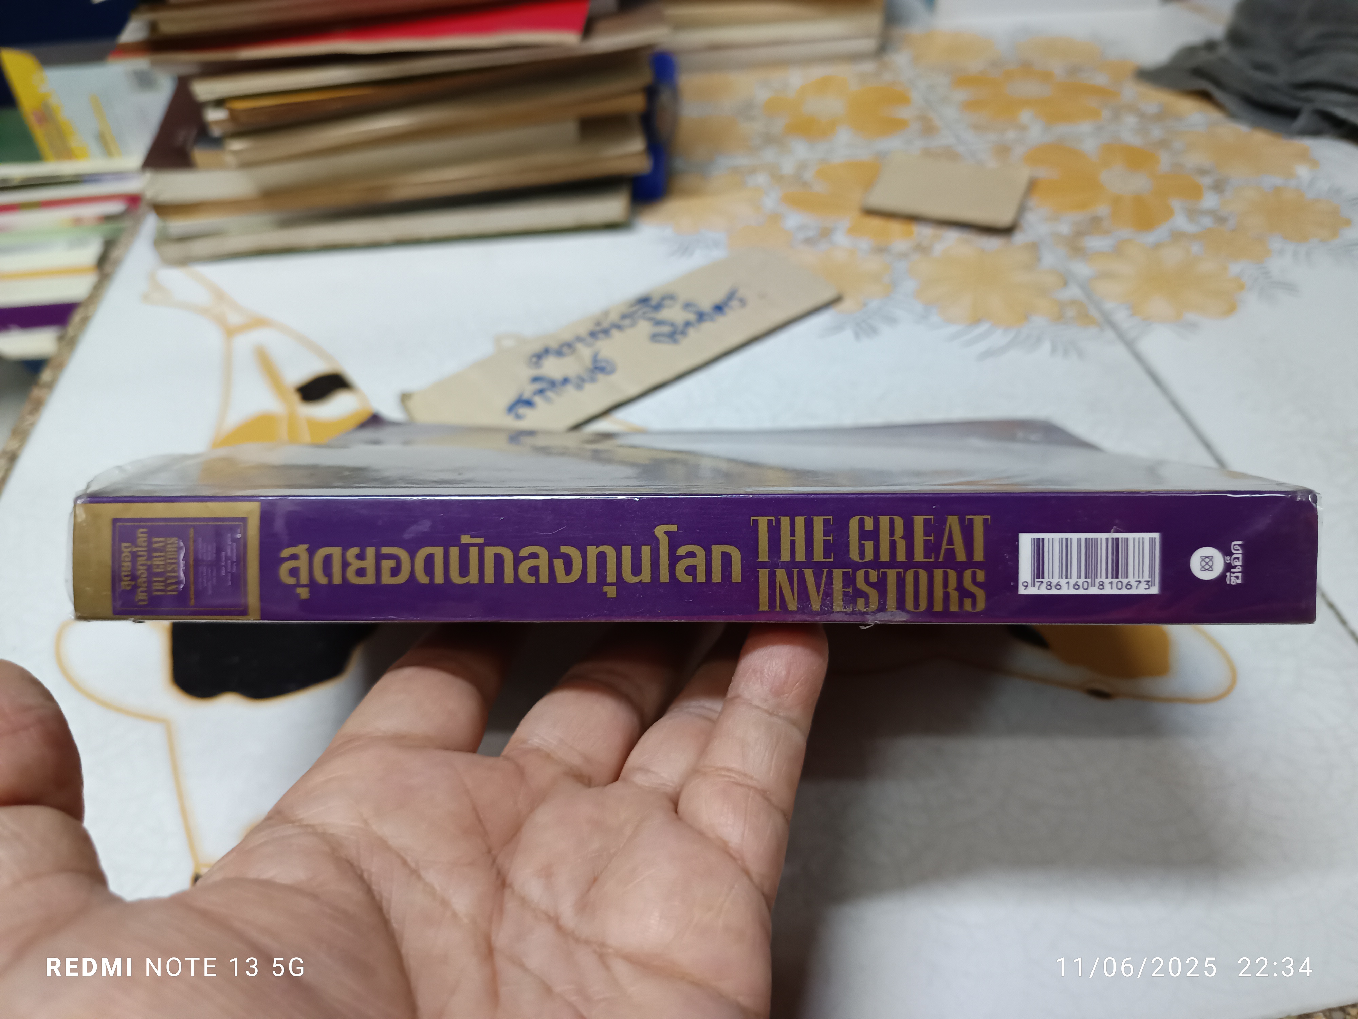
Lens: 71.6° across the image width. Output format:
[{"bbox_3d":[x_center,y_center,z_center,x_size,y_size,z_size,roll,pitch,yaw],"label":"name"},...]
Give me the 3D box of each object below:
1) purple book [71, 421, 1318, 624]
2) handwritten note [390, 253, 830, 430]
[{"bbox_3d":[0.003,-0.005,0.232,0.212,0.022,0.145,0,11,4],"label":"purple book"},{"bbox_3d":[-0.017,-0.062,0.362,0.170,0.004,0.052,-29,53,-27],"label":"handwritten note"}]

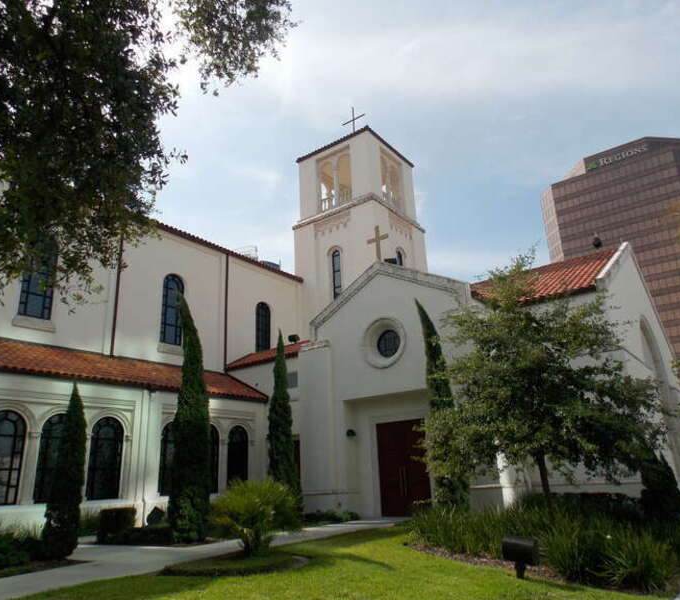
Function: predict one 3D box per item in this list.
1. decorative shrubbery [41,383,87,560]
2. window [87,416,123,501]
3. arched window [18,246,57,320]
[{"bbox_3d":[-6.749,4.167,13.855,0.900,4.120,0.900,-15,-22,34],"label":"decorative shrubbery"},{"bbox_3d":[-7.711,5.211,18.324,0.180,2.620,1.150,-15,-22,34],"label":"window"},{"bbox_3d":[-11.075,-0.927,20.559,0.180,3.250,1.150,-15,-22,34],"label":"arched window"}]

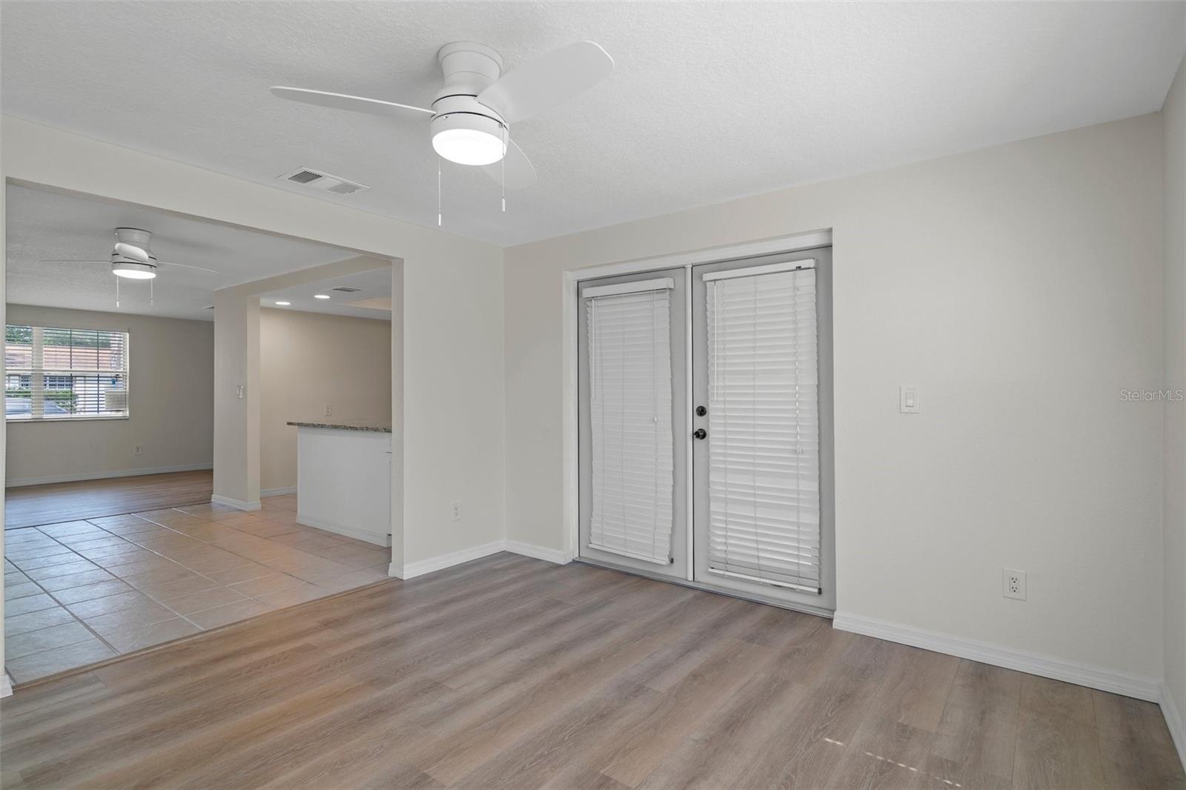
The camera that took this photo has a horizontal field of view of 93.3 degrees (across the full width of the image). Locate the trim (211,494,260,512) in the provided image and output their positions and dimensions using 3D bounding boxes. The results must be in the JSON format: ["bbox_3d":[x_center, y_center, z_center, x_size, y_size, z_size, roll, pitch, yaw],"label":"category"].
[{"bbox_3d":[-3.888,1.155,6.080,0.920,0.090,0.140,0,0,36],"label":"trim"}]

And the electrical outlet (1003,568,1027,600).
[{"bbox_3d":[1.852,0.835,2.458,0.081,0.125,0.009,0,0,36],"label":"electrical outlet"}]

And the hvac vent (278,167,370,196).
[{"bbox_3d":[-1.410,-1.115,2.963,0.255,0.018,0.360,0,0,36],"label":"hvac vent"}]

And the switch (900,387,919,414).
[{"bbox_3d":[1.525,0.023,2.695,0.081,0.125,0.011,0,0,36],"label":"switch"}]

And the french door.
[{"bbox_3d":[0.616,0.184,3.559,1.790,2.020,0.090,0,0,36],"label":"french door"}]

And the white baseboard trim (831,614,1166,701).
[{"bbox_3d":[1.732,1.166,2.547,1.210,0.085,0.015,0,0,36],"label":"white baseboard trim"}]

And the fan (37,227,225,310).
[{"bbox_3d":[-3.228,-0.890,3.923,1.060,0.530,1.020,0,0,-27],"label":"fan"}]

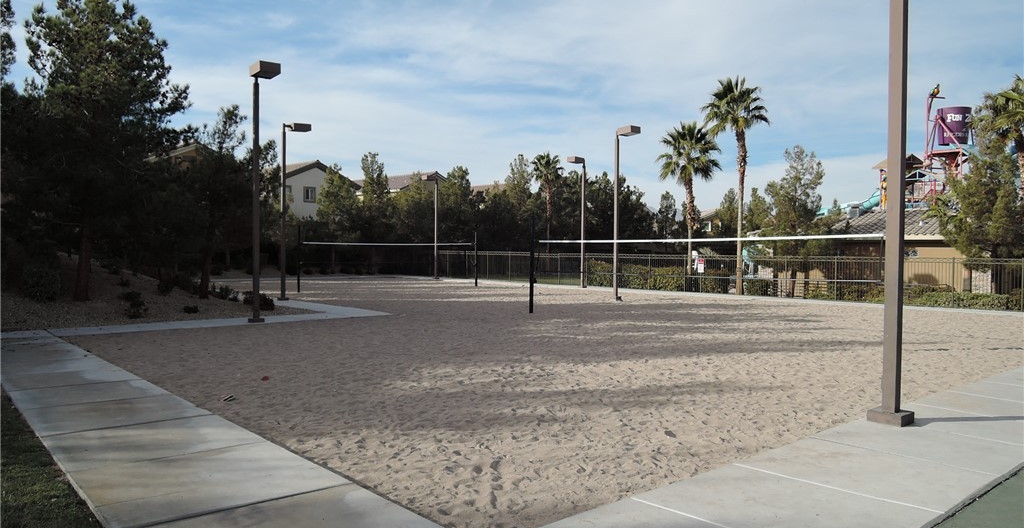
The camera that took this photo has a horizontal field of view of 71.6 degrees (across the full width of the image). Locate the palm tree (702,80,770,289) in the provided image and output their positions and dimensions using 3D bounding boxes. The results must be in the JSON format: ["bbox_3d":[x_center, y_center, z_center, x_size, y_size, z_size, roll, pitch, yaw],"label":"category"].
[{"bbox_3d":[10.056,-3.521,31.946,3.000,9.880,3.000,1,1,0],"label":"palm tree"}]

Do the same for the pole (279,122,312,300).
[{"bbox_3d":[-8.236,-1.955,26.780,1.200,6.620,0.460,0,1,-42],"label":"pole"}]

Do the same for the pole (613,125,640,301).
[{"bbox_3d":[4.068,-1.773,25.517,0.510,6.196,1.040,-1,2,-40],"label":"pole"}]

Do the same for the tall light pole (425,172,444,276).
[{"bbox_3d":[-4.814,-2.190,42.754,1.040,6.196,0.510,-1,2,-40],"label":"tall light pole"}]

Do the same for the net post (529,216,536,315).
[{"bbox_3d":[0.580,0.036,20.010,0.130,2.755,0.200,-1,2,-40],"label":"net post"}]

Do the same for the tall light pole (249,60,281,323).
[{"bbox_3d":[-6.072,-1.676,17.272,0.510,6.196,1.040,-1,2,-40],"label":"tall light pole"}]

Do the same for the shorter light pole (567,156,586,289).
[{"bbox_3d":[3.204,-1.952,33.950,1.040,6.196,0.510,-1,2,-40],"label":"shorter light pole"}]

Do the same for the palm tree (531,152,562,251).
[{"bbox_3d":[2.897,-4.162,57.940,2.600,10.040,2.600,1,1,0],"label":"palm tree"}]

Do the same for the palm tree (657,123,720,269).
[{"bbox_3d":[8.403,-2.788,33.417,3.000,7.964,3.000,-1,2,-40],"label":"palm tree"}]

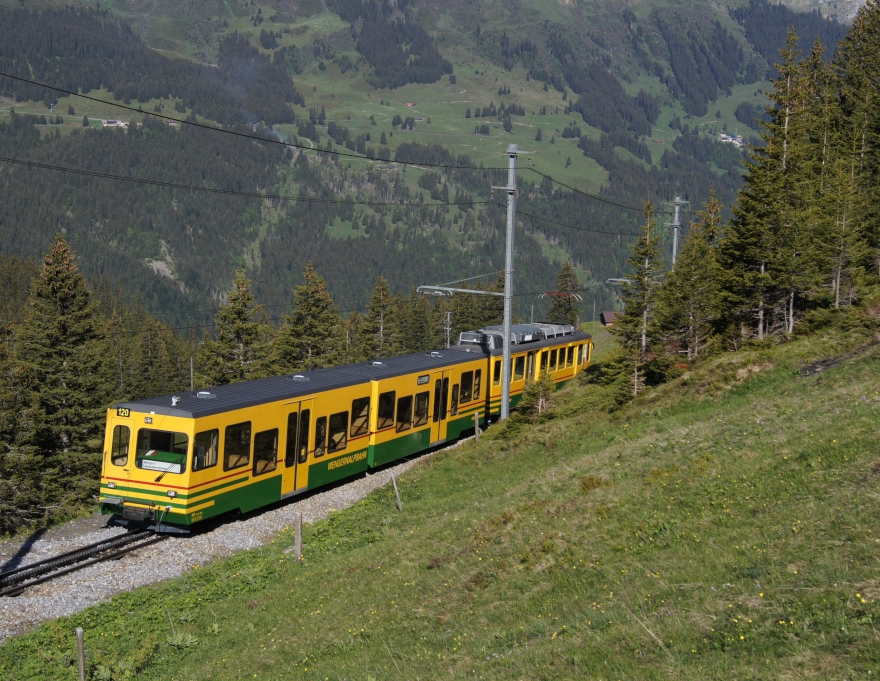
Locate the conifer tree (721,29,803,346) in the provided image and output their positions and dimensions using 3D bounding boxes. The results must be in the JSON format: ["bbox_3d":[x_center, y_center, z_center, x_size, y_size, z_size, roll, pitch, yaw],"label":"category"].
[{"bbox_3d":[15.018,-6.689,55.820,4.000,13.330,4.000,5,11,20],"label":"conifer tree"}]

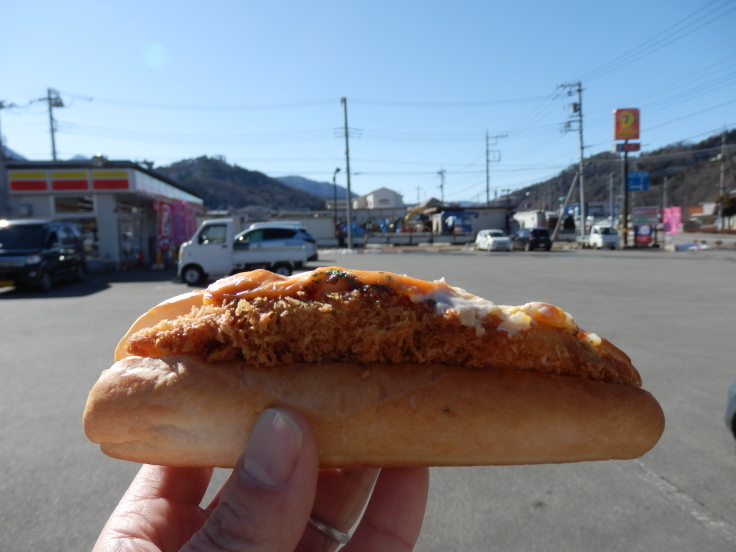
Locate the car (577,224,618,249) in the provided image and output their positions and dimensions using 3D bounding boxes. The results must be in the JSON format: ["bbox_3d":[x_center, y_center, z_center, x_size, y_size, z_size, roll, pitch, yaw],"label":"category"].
[{"bbox_3d":[17.302,-2.897,40.000,1.475,1.800,3.395,-2,5,-7],"label":"car"}]

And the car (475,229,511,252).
[{"bbox_3d":[8.767,-2.539,37.177,1.475,1.530,3.395,-1,5,-5],"label":"car"}]

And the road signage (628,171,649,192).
[{"bbox_3d":[27.626,-9.635,54.423,2.300,1.980,0.120,-1,5,0],"label":"road signage"}]

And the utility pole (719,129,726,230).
[{"bbox_3d":[39.274,-10.657,59.000,0.380,11.400,0.380,-2,5,0],"label":"utility pole"}]

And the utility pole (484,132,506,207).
[{"bbox_3d":[16.154,-11.231,67.322,2.750,13.663,0.900,-1,5,0],"label":"utility pole"}]

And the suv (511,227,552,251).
[{"bbox_3d":[11.557,-2.631,37.800,1.680,1.620,3.750,-2,5,-5],"label":"suv"}]

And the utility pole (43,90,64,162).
[{"bbox_3d":[-24.374,-8.162,41.941,1.600,12.869,1.200,-1,5,0],"label":"utility pole"}]

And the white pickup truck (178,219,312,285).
[{"bbox_3d":[-3.413,-0.719,14.750,3.395,1.780,1.475,-2,5,-2],"label":"white pickup truck"}]

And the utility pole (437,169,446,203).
[{"bbox_3d":[13.600,-13.308,98.253,1.850,12.771,1.300,-1,5,0],"label":"utility pole"}]

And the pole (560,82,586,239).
[{"bbox_3d":[18.198,-9.912,47.365,2.300,14.270,1.000,-1,5,0],"label":"pole"}]

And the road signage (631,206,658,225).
[{"bbox_3d":[21.092,-4.587,40.500,2.000,1.330,0.150,-1,5,8],"label":"road signage"}]

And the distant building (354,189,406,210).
[{"bbox_3d":[1.640,-9.604,83.000,7.200,8.200,7.500,-3,5,-20],"label":"distant building"}]

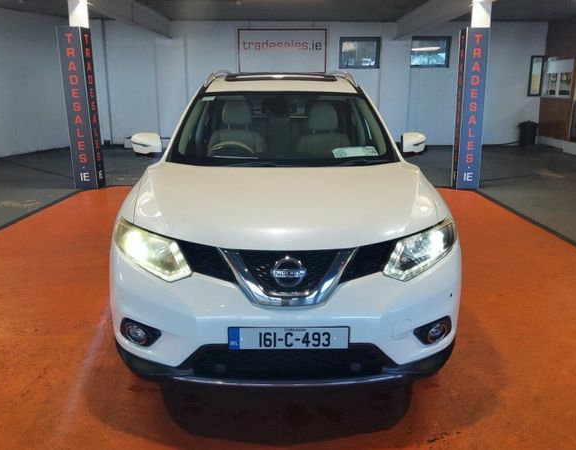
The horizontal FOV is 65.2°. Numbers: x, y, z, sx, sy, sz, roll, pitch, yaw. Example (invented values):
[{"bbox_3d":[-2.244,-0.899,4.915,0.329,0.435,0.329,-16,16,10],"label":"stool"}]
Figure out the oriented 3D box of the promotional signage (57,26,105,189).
[{"bbox_3d":[-3.190,-1.763,7.008,0.350,2.380,0.320,1,17,2],"label":"promotional signage"}]

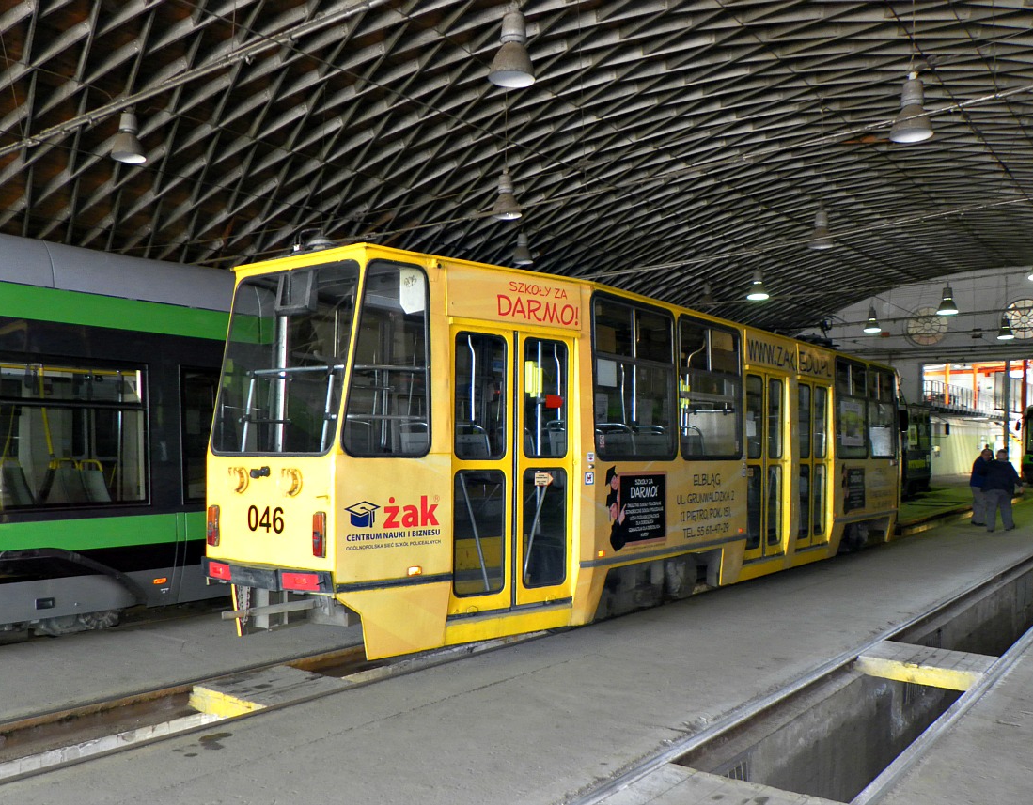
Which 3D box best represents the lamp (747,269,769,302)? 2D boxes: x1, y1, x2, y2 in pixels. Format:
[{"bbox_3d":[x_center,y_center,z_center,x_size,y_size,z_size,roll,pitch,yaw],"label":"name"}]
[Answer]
[{"bbox_3d":[6.536,-3.247,21.785,0.510,0.790,0.510,1,-3,0],"label":"lamp"}]

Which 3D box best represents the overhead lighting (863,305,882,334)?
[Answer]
[{"bbox_3d":[12.095,-2.850,27.398,0.510,0.790,0.510,1,-3,0],"label":"overhead lighting"}]

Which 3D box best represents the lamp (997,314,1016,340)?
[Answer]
[{"bbox_3d":[17.309,-2.690,28.582,0.510,0.790,0.510,1,-3,0],"label":"lamp"}]

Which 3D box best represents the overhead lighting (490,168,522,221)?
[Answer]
[{"bbox_3d":[-0.147,-3.630,13.943,0.510,0.790,0.510,1,-3,0],"label":"overhead lighting"}]

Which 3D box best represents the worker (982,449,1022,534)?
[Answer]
[{"bbox_3d":[10.859,1.961,18.100,0.780,1.800,0.480,2,-3,-9],"label":"worker"}]

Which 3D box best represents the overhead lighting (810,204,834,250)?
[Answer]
[{"bbox_3d":[6.072,-3.501,16.087,0.510,0.790,0.510,1,-3,0],"label":"overhead lighting"}]

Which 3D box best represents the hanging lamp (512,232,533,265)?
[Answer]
[{"bbox_3d":[0.140,-3.664,18.981,0.510,0.790,0.510,1,-3,0],"label":"hanging lamp"}]

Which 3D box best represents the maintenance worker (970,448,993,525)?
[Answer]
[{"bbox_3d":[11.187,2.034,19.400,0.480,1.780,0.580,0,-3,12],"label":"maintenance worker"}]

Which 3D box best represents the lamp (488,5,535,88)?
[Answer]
[{"bbox_3d":[-0.049,-3.941,8.884,0.510,0.790,0.510,1,-3,0],"label":"lamp"}]

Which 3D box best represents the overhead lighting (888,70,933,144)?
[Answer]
[{"bbox_3d":[4.911,-3.687,10.043,0.510,0.790,0.510,1,-3,0],"label":"overhead lighting"}]

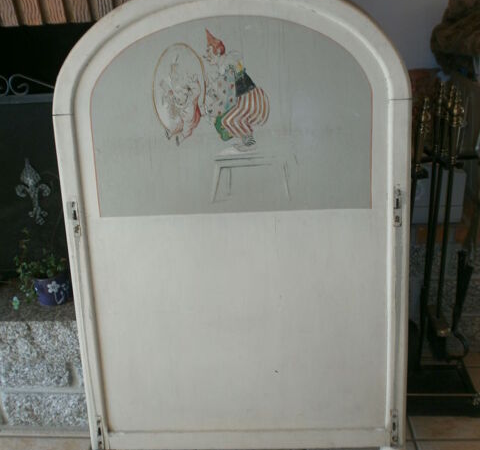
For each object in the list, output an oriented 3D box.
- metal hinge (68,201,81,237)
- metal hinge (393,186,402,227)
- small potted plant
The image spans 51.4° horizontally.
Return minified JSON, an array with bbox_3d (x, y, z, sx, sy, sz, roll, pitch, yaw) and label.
[{"bbox_3d":[-0.378,-0.013,1.145,0.021,0.086,0.008,-3,12,4],"label":"metal hinge"},{"bbox_3d":[0.347,-0.040,1.098,0.019,0.094,0.008,-3,12,4],"label":"metal hinge"},{"bbox_3d":[-0.543,0.110,1.383,0.150,0.216,0.130,-2,25,5],"label":"small potted plant"}]

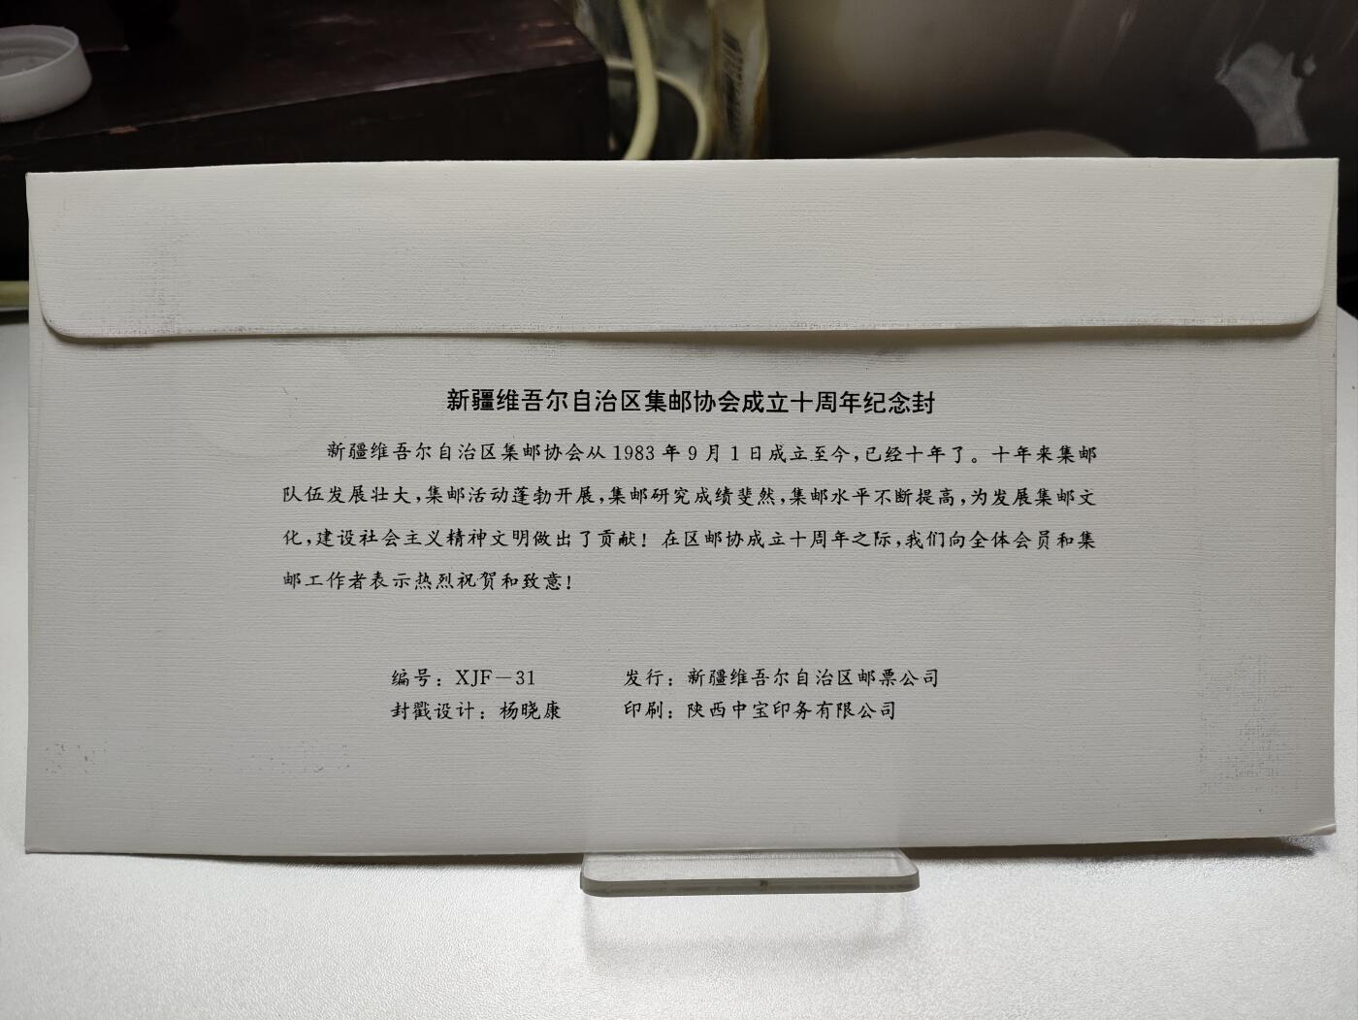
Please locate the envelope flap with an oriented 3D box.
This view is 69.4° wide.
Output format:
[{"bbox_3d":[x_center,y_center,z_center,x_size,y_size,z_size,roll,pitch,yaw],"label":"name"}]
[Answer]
[{"bbox_3d":[0.000,-0.044,0.167,0.224,0.029,0.004,0,-1,0],"label":"envelope flap"}]

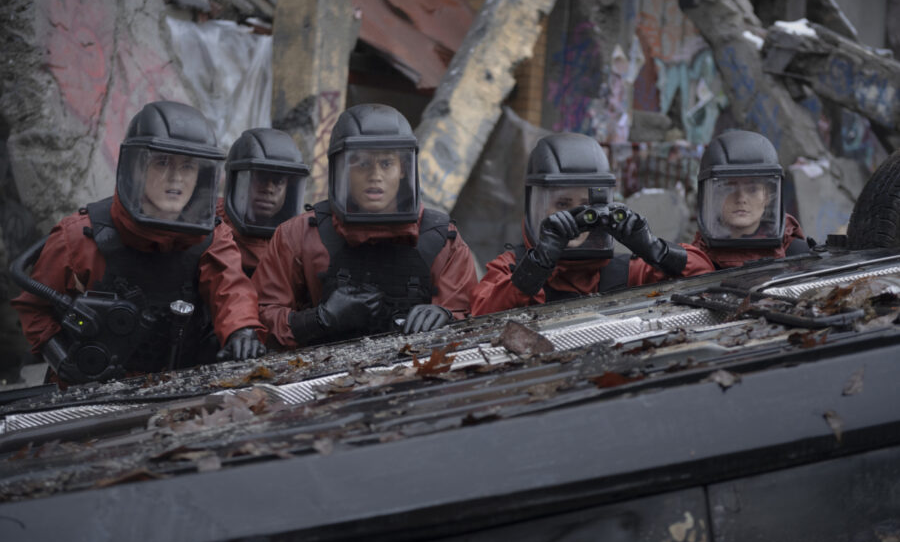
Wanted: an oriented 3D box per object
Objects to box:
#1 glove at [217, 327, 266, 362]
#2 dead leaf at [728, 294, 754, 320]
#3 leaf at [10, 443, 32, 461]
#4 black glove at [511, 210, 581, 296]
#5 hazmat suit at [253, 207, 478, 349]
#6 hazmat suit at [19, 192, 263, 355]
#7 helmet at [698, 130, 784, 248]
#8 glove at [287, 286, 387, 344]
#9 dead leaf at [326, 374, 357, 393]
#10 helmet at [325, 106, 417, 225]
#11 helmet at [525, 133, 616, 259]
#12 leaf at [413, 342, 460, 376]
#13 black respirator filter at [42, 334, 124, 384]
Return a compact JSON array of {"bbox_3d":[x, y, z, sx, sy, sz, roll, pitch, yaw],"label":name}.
[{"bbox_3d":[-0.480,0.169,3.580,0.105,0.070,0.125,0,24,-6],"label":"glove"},{"bbox_3d":[0.592,0.072,3.150,0.060,0.045,0.050,-9,5,-13],"label":"dead leaf"},{"bbox_3d":[-0.724,0.307,2.620,0.045,0.025,0.040,-9,5,-13],"label":"leaf"},{"bbox_3d":[0.247,-0.050,3.970,0.120,0.250,0.120,28,9,-5],"label":"black glove"},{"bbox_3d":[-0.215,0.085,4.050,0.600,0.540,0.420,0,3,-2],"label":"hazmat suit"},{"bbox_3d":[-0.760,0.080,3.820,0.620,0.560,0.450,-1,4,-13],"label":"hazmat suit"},{"bbox_3d":[0.818,-0.234,4.380,0.240,0.310,0.290,1,3,-3],"label":"helmet"},{"bbox_3d":[-0.281,0.107,3.880,0.245,0.125,0.110,14,12,11],"label":"glove"},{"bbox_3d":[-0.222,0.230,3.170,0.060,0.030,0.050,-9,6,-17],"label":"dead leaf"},{"bbox_3d":[-0.211,-0.287,4.130,0.240,0.310,0.290,1,5,-12],"label":"helmet"},{"bbox_3d":[0.318,-0.202,4.150,0.240,0.310,0.290,-1,4,-15],"label":"helmet"},{"bbox_3d":[-0.026,0.167,2.950,0.090,0.050,0.070,-9,5,-13],"label":"leaf"},{"bbox_3d":[-0.828,0.196,3.500,0.190,0.085,0.100,27,20,26],"label":"black respirator filter"}]

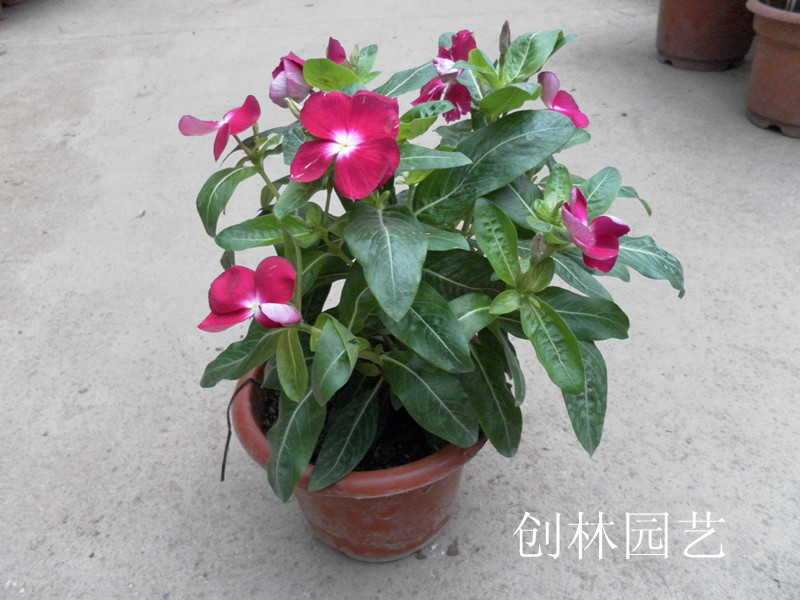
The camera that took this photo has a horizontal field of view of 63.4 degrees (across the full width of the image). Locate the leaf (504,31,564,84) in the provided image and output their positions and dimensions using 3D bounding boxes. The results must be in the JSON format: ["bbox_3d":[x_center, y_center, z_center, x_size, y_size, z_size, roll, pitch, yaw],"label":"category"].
[{"bbox_3d":[0.059,-0.109,0.291,0.021,0.011,0.029,42,87,5],"label":"leaf"}]

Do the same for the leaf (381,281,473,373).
[{"bbox_3d":[0.018,0.012,0.328,0.030,0.013,0.062,-38,91,-14],"label":"leaf"}]

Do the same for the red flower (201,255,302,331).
[{"bbox_3d":[-0.075,-0.003,0.325,0.049,0.024,0.037,0,75,7],"label":"red flower"}]

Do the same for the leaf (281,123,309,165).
[{"bbox_3d":[-0.054,-0.085,0.350,0.021,0.010,0.031,11,71,16],"label":"leaf"}]

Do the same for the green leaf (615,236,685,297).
[{"bbox_3d":[0.140,-0.023,0.375,0.056,0.015,0.026,25,52,0],"label":"green leaf"}]

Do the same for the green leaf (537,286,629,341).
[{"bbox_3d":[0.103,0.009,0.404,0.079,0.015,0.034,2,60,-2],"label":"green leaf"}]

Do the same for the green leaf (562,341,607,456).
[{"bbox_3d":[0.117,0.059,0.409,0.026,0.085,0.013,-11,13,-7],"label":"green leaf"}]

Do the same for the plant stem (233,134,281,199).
[{"bbox_3d":[-0.069,-0.065,0.316,0.007,0.044,0.006,-37,50,-3],"label":"plant stem"}]

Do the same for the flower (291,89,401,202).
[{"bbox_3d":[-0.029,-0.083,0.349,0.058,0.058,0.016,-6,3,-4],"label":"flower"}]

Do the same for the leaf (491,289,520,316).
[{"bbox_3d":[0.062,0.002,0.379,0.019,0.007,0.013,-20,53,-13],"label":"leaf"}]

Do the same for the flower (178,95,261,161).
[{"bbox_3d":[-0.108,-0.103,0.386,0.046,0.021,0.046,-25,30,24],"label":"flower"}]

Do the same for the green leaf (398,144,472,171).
[{"bbox_3d":[0.013,-0.065,0.296,0.040,0.010,0.018,6,67,7],"label":"green leaf"}]

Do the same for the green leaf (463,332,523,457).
[{"bbox_3d":[0.052,0.057,0.376,0.030,0.077,0.014,-26,15,-21],"label":"green leaf"}]

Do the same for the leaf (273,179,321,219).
[{"bbox_3d":[-0.044,-0.047,0.292,0.018,0.010,0.032,29,62,27],"label":"leaf"}]

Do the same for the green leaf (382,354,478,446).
[{"bbox_3d":[0.017,0.055,0.362,0.074,0.011,0.033,41,61,14],"label":"green leaf"}]

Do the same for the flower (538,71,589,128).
[{"bbox_3d":[0.089,-0.107,0.349,0.033,0.019,0.033,33,37,-18],"label":"flower"}]

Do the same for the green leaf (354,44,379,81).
[{"bbox_3d":[-0.019,-0.133,0.361,0.014,0.007,0.025,16,74,-4],"label":"green leaf"}]

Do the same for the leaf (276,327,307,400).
[{"bbox_3d":[-0.054,0.033,0.327,0.017,0.039,0.009,-2,15,6],"label":"leaf"}]

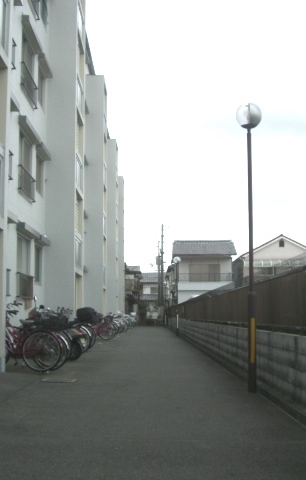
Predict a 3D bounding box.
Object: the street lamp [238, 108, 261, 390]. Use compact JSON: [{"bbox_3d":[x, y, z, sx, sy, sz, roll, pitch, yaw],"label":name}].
[{"bbox_3d":[1.347,0.052,9.717,0.345,4.002,0.345,0,-6,0],"label":"street lamp"}]

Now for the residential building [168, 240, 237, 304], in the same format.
[{"bbox_3d":[4.284,3.725,60.967,5.400,7.500,8.000,0,-6,0],"label":"residential building"}]

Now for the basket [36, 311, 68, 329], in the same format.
[{"bbox_3d":[-1.654,1.307,11.450,0.420,0.260,0.360,-2,-6,15],"label":"basket"}]

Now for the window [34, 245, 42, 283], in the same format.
[{"bbox_3d":[-3.414,0.720,20.830,0.150,1.150,1.200,0,-6,0],"label":"window"}]

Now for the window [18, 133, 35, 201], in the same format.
[{"bbox_3d":[-3.376,-1.971,18.907,0.200,1.650,1.950,0,-6,0],"label":"window"}]

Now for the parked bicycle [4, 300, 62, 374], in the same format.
[{"bbox_3d":[-2.387,1.688,11.963,1.750,1.080,0.570,-2,-6,16],"label":"parked bicycle"}]

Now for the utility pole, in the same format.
[{"bbox_3d":[1.001,3.686,76.045,0.400,10.800,0.400,0,-6,0],"label":"utility pole"}]

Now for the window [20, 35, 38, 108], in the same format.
[{"bbox_3d":[-3.269,-4.419,18.474,0.180,1.472,1.827,0,-6,0],"label":"window"}]

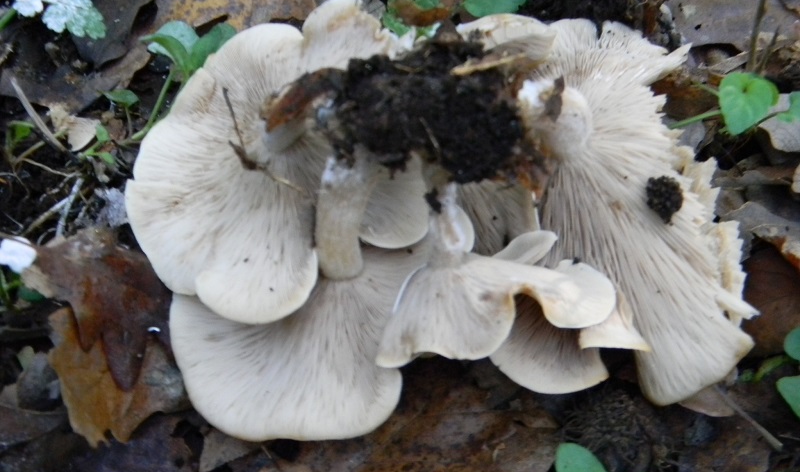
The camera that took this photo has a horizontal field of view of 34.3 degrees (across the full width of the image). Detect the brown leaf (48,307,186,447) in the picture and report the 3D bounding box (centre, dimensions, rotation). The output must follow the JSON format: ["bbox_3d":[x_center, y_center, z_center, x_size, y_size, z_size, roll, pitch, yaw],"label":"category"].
[{"bbox_3d":[-0.110,0.052,0.509,0.057,0.015,0.068,-6,60,-3],"label":"brown leaf"}]

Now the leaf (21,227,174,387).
[{"bbox_3d":[-0.120,0.029,0.521,0.064,0.016,0.071,-6,60,-3],"label":"leaf"}]

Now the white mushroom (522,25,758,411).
[{"bbox_3d":[0.094,-0.010,0.523,0.087,0.052,0.148,-9,62,-1],"label":"white mushroom"}]

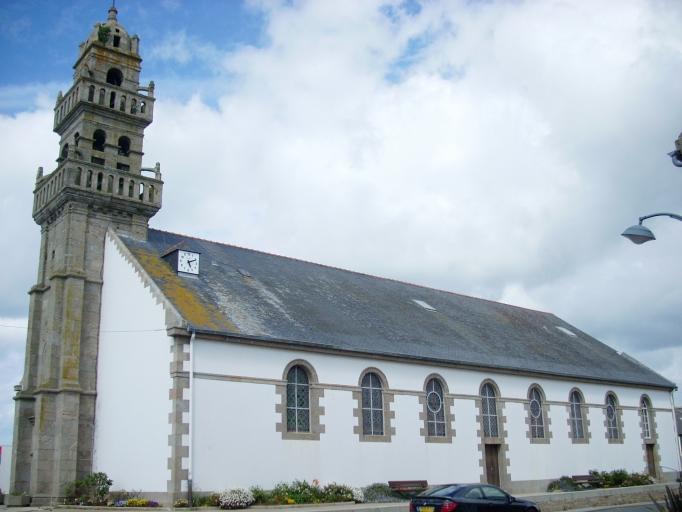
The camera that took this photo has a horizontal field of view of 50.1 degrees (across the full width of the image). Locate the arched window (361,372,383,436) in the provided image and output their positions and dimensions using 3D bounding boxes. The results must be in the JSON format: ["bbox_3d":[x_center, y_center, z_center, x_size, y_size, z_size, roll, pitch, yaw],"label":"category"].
[{"bbox_3d":[1.263,5.976,29.247,1.100,2.500,0.200,13,-22,-38],"label":"arched window"}]

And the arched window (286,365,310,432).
[{"bbox_3d":[-1.625,5.552,28.350,1.170,2.650,0.250,13,-22,-38],"label":"arched window"}]

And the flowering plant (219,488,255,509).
[{"bbox_3d":[-3.457,8.011,24.120,1.250,0.660,1.100,13,-22,-38],"label":"flowering plant"}]

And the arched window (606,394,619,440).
[{"bbox_3d":[15.202,9.026,40.755,1.080,2.460,0.200,13,-22,-38],"label":"arched window"}]

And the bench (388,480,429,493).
[{"bbox_3d":[2.614,9.184,28.451,2.150,0.770,0.620,13,-22,-38],"label":"bench"}]

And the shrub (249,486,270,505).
[{"bbox_3d":[-2.787,8.295,25.087,0.850,0.650,0.750,13,-22,-38],"label":"shrub"}]

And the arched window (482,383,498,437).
[{"bbox_3d":[7.302,7.516,35.541,1.130,2.650,0.250,13,-22,-38],"label":"arched window"}]

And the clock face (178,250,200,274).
[{"bbox_3d":[-6.240,0.287,29.896,0.960,0.950,0.120,13,-22,-38],"label":"clock face"}]

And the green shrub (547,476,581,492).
[{"bbox_3d":[10.727,10.960,35.315,1.700,0.800,1.400,13,-22,-38],"label":"green shrub"}]

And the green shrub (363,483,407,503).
[{"bbox_3d":[1.690,8.998,27.696,1.750,0.750,1.400,13,-22,-38],"label":"green shrub"}]

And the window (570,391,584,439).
[{"bbox_3d":[12.521,8.393,38.491,1.080,2.480,0.200,13,-22,-38],"label":"window"}]

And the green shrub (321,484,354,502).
[{"bbox_3d":[-0.086,8.096,24.962,0.900,0.700,0.850,13,-22,-38],"label":"green shrub"}]

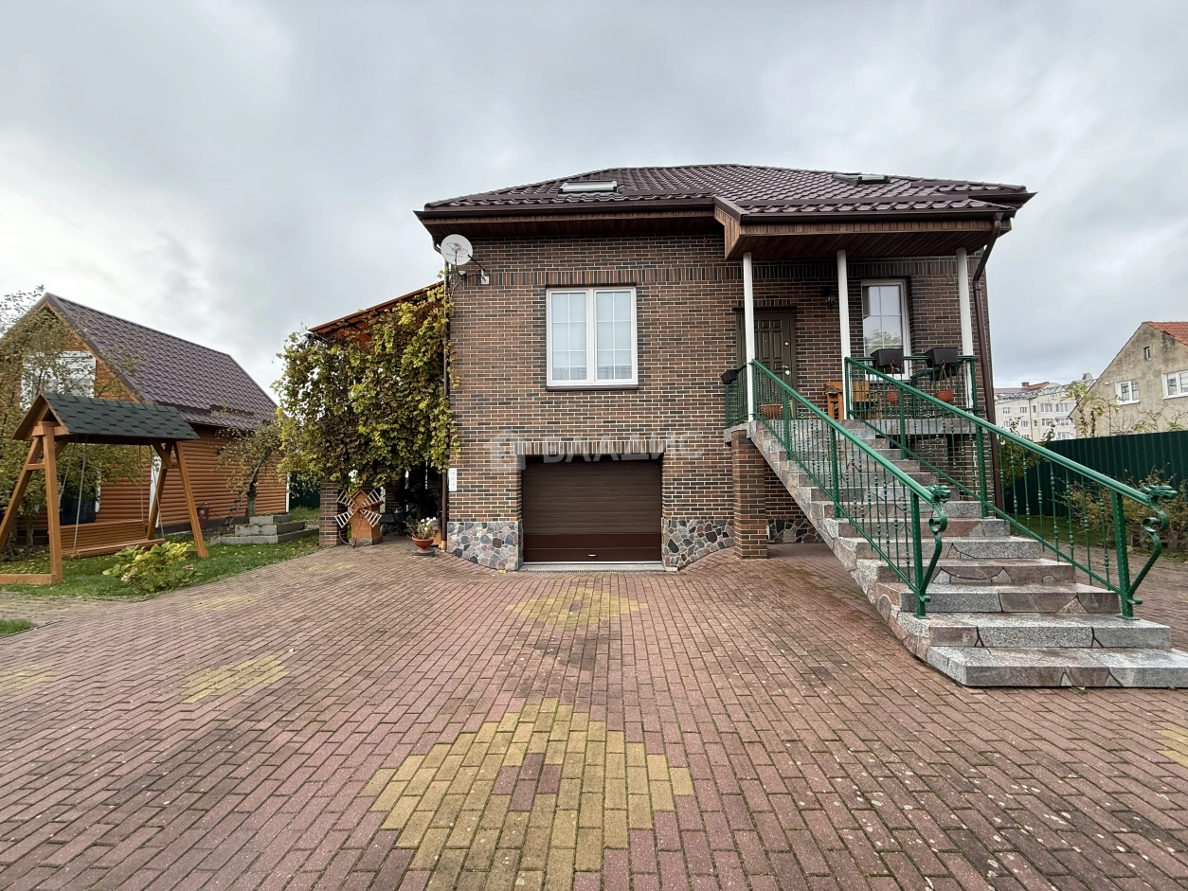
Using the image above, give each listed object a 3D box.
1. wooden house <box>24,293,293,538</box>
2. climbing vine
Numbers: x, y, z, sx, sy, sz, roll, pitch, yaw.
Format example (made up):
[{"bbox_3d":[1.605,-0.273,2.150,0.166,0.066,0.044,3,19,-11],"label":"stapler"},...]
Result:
[{"bbox_3d":[-13.881,-0.570,15.079,6.100,6.200,5.950,-1,-4,1],"label":"wooden house"},{"bbox_3d":[-4.491,-1.010,9.609,3.550,3.900,1.200,-1,-4,1],"label":"climbing vine"}]

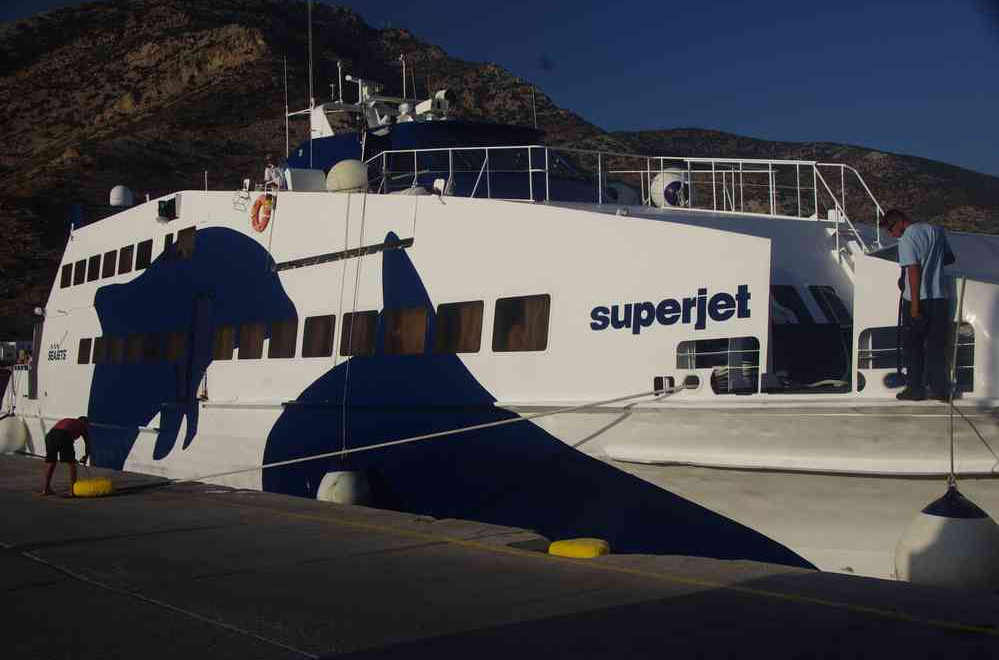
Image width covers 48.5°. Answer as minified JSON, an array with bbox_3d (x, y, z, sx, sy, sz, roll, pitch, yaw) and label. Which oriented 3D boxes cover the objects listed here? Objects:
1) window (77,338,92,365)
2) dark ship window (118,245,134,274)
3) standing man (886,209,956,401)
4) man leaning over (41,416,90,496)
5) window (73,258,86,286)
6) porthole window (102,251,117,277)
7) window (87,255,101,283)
[{"bbox_3d":[-11.514,0.604,30.884,0.080,0.690,1.150,7,-6,-36],"label":"window"},{"bbox_3d":[-9.693,-1.826,28.865,0.080,0.670,0.980,12,-9,-35],"label":"dark ship window"},{"bbox_3d":[3.726,-0.225,9.800,0.460,1.700,0.520,-2,-4,44],"label":"standing man"},{"bbox_3d":[-6.249,1.816,16.000,0.700,1.160,0.500,0,-3,-3],"label":"man leaning over"},{"bbox_3d":[-12.220,-1.666,32.333,0.080,0.660,0.980,12,-9,-35],"label":"window"},{"bbox_3d":[-10.546,-1.759,30.035,0.080,0.660,0.980,12,-9,-35],"label":"porthole window"},{"bbox_3d":[-11.386,-1.714,31.188,0.080,0.660,0.980,12,-9,-35],"label":"window"}]

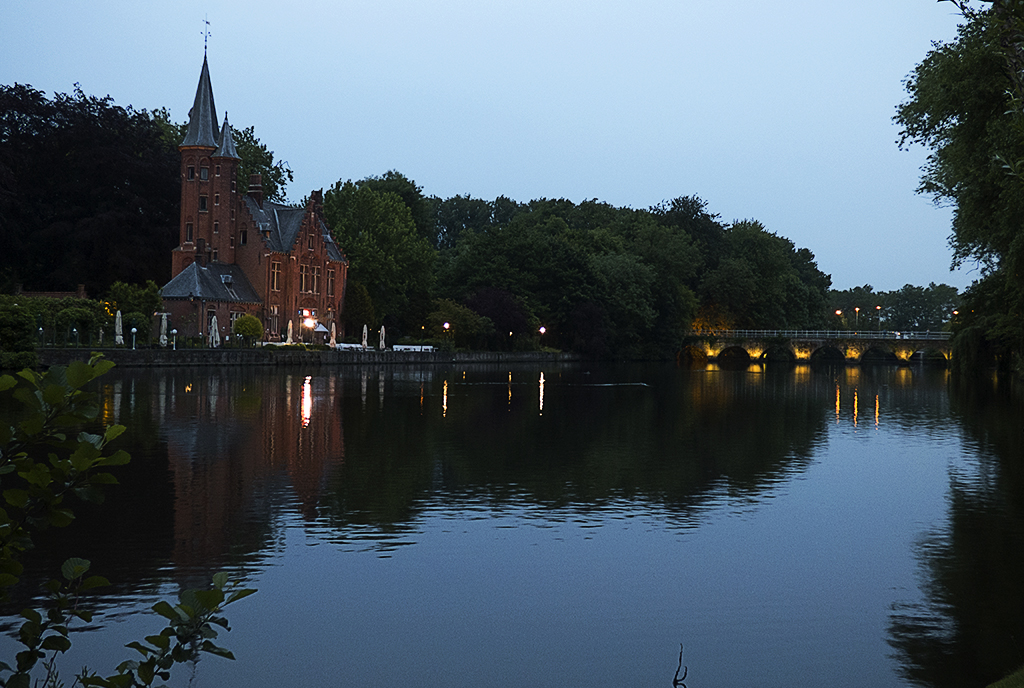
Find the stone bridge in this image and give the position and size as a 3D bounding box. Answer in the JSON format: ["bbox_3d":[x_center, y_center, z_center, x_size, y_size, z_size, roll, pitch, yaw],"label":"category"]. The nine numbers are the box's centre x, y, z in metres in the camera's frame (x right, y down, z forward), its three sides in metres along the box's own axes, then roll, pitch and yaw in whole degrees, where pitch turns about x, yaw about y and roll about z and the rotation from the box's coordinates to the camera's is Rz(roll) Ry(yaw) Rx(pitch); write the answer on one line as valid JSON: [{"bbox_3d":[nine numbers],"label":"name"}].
[{"bbox_3d":[47.440,0.460,178.000,42.000,5.000,5.000,1,0,14],"label":"stone bridge"}]

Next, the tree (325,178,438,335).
[{"bbox_3d":[-14.590,-9.080,127.000,12.600,18.400,12.000,1,0,0],"label":"tree"}]

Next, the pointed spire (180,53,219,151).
[{"bbox_3d":[-28.980,-22.600,107.500,3.600,8.700,3.600,1,0,38],"label":"pointed spire"}]

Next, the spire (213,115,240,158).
[{"bbox_3d":[-26.310,-19.150,106.500,2.550,4.100,2.550,1,0,38],"label":"spire"}]

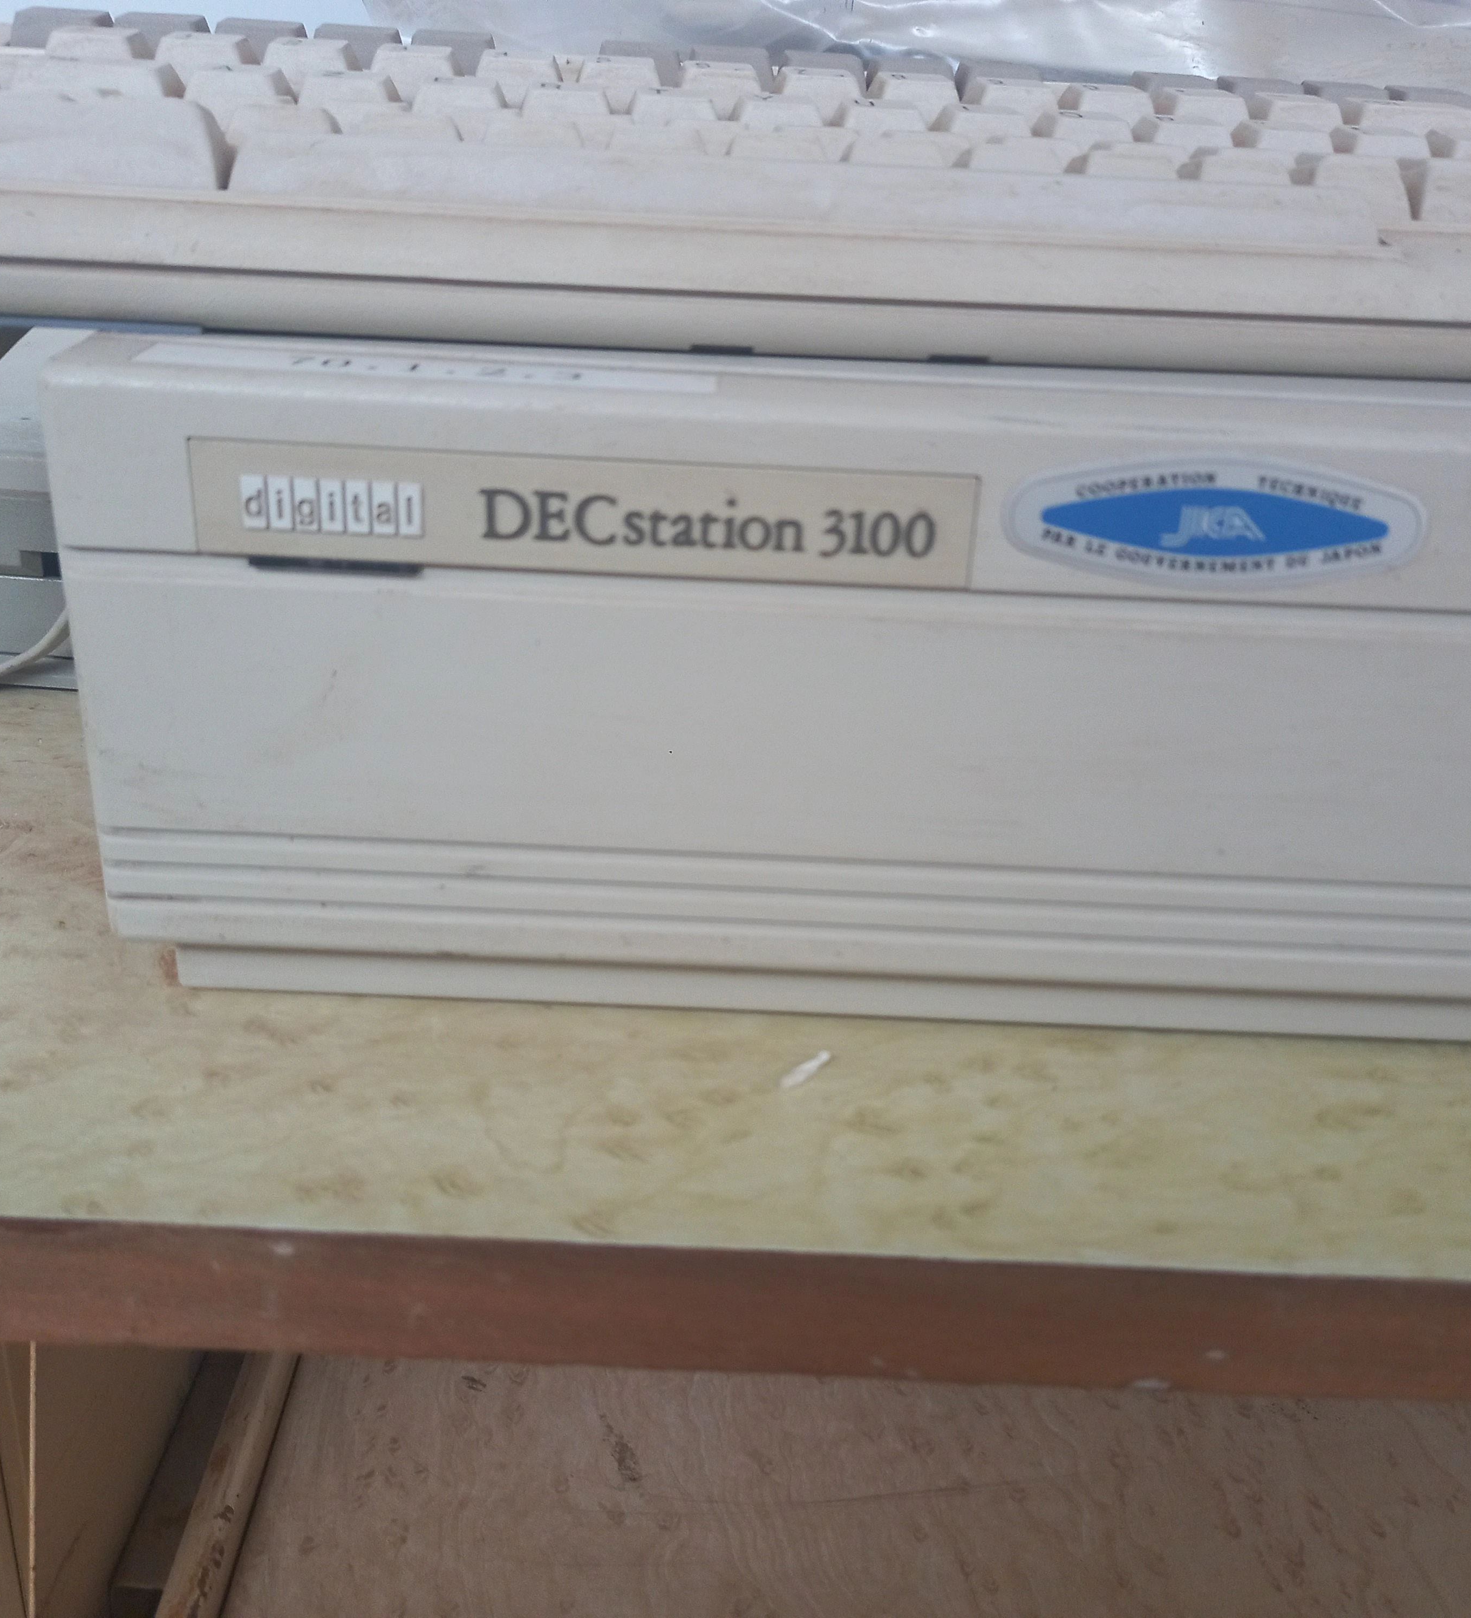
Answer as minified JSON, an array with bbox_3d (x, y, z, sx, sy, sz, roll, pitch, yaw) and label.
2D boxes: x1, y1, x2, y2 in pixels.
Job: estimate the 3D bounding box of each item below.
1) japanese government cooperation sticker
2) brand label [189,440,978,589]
[{"bbox_3d":[0.062,-0.037,0.202,0.055,0.017,0.001,3,24,0],"label":"japanese government cooperation sticker"},{"bbox_3d":[-0.020,-0.038,0.202,0.102,0.015,0.002,3,24,0],"label":"brand label"}]

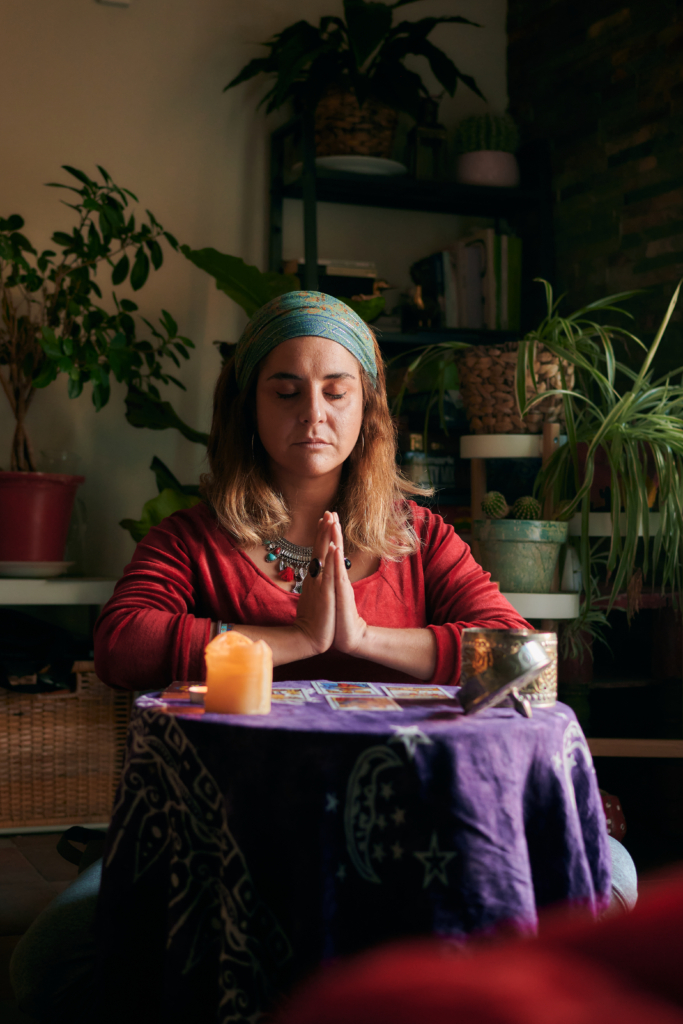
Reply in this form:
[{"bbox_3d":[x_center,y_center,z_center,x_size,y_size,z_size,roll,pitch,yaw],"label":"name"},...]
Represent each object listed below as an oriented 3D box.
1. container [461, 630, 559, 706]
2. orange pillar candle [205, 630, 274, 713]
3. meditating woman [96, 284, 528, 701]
[{"bbox_3d":[0.178,0.165,1.570,0.100,0.076,0.100,0,-1,0],"label":"container"},{"bbox_3d":[-0.105,0.163,1.510,0.068,0.082,0.068,0,-1,0],"label":"orange pillar candle"},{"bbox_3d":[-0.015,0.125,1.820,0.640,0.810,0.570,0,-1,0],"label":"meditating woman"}]

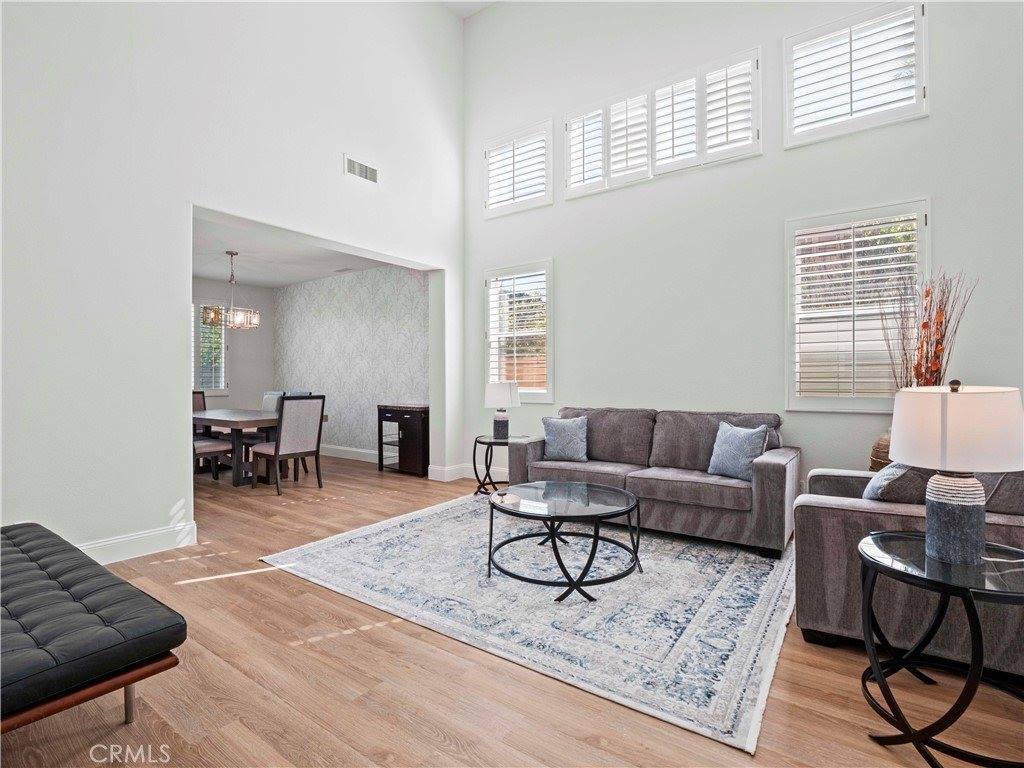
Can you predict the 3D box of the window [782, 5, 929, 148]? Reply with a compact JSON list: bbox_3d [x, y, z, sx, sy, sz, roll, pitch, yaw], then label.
[{"bbox_3d":[2.567,-2.334,3.574,0.877,0.902,0.090,0,1,35],"label":"window"}]

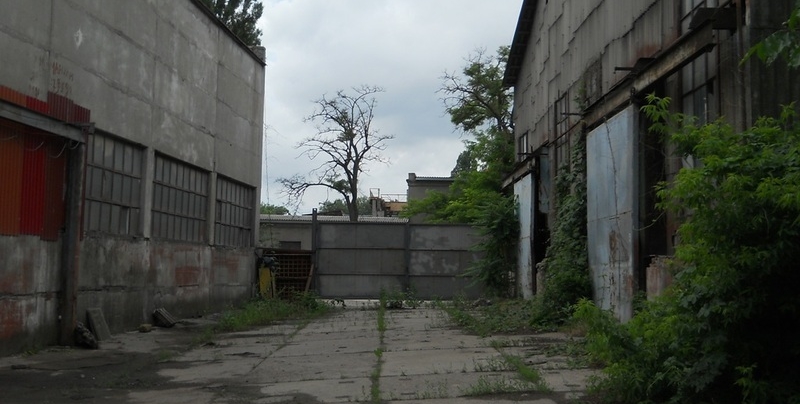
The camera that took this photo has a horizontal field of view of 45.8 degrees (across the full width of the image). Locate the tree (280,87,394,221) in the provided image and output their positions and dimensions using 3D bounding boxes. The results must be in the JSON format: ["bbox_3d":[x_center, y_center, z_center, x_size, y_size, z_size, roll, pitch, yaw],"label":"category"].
[{"bbox_3d":[-3.080,-0.550,46.000,5.600,10.000,5.100,1,-4,0],"label":"tree"}]

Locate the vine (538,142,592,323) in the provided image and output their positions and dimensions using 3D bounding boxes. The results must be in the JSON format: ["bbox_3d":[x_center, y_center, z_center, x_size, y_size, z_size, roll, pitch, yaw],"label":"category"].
[{"bbox_3d":[4.180,0.740,24.600,1.200,4.500,3.600,1,-4,0],"label":"vine"}]

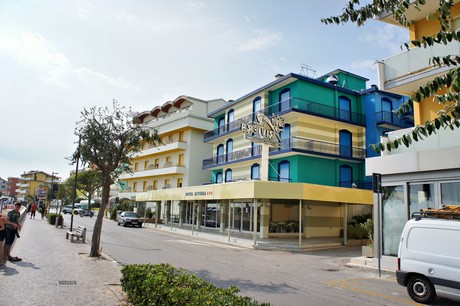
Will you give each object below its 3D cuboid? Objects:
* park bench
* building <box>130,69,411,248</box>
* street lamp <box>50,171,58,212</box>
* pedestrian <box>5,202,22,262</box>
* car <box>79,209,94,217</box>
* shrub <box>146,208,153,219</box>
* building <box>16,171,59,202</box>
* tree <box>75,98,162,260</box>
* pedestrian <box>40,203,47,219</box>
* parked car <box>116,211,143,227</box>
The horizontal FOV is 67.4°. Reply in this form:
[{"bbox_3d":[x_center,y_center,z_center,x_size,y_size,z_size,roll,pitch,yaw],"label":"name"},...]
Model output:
[{"bbox_3d":[-7.487,3.935,16.908,0.660,0.730,1.700,7,-11,-29],"label":"park bench"},{"bbox_3d":[3.537,0.470,33.128,17.600,13.800,25.400,7,-11,-29],"label":"building"},{"bbox_3d":[-31.994,7.379,62.677,1.100,7.300,0.250,7,-11,-29],"label":"street lamp"},{"bbox_3d":[-6.678,2.440,10.783,0.460,1.720,0.480,3,-9,-4],"label":"pedestrian"},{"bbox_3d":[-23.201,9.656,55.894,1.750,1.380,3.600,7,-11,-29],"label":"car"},{"bbox_3d":[-8.855,6.705,38.200,0.850,1.200,0.850,7,-11,-29],"label":"shrub"},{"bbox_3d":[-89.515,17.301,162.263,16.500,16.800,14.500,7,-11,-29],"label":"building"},{"bbox_3d":[-4.208,0.849,12.385,2.950,5.500,2.950,7,-11,-29],"label":"tree"},{"bbox_3d":[-21.524,6.790,39.973,0.500,1.720,0.400,7,-11,-29],"label":"pedestrian"},{"bbox_3d":[-9.631,6.282,32.910,1.680,1.420,4.300,6,-10,-24],"label":"parked car"}]

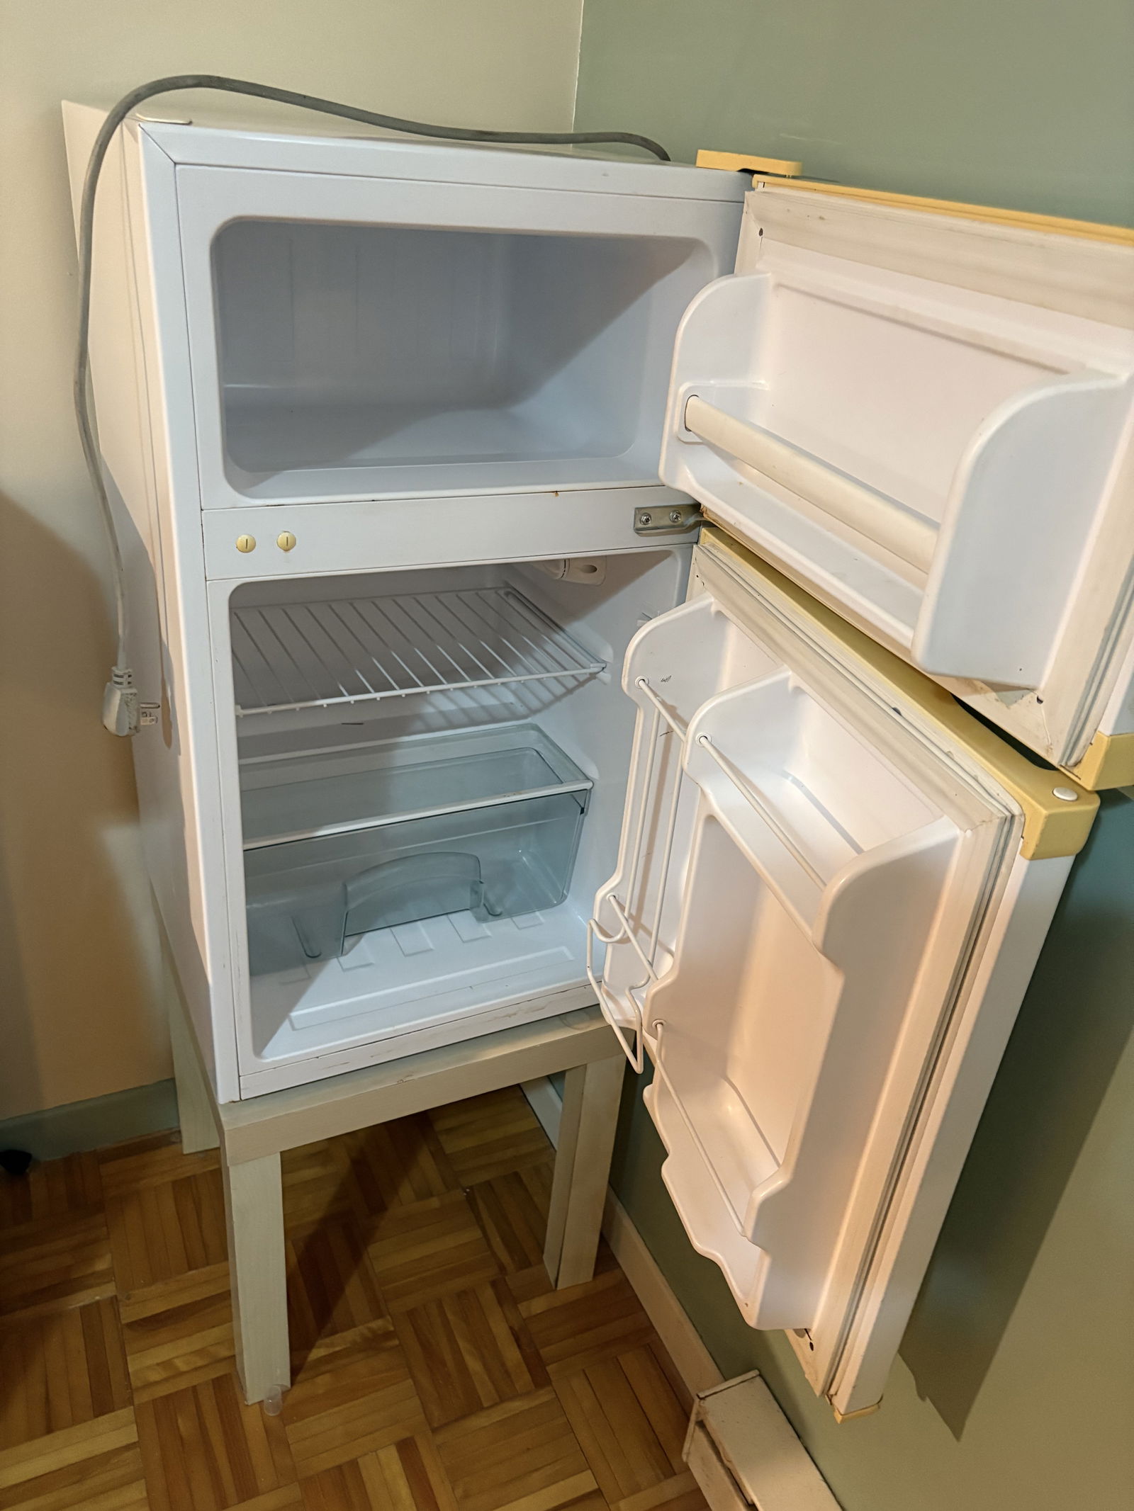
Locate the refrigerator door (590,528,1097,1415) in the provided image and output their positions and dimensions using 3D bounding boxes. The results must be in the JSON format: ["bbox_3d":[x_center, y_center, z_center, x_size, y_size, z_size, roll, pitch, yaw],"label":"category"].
[{"bbox_3d":[0.139,0.168,0.963,0.145,0.580,0.485,-4,30,-18],"label":"refrigerator door"}]

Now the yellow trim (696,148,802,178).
[{"bbox_3d":[0.141,-0.464,0.888,0.038,0.015,0.092,-9,32,-26],"label":"yellow trim"}]

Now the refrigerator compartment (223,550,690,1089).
[{"bbox_3d":[-0.180,-0.019,1.222,0.430,0.520,0.350,-9,32,-26],"label":"refrigerator compartment"}]

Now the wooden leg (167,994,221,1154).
[{"bbox_3d":[-0.509,0.378,1.542,0.051,0.390,0.051,-9,32,-25],"label":"wooden leg"}]

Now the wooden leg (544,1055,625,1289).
[{"bbox_3d":[0.018,0.505,1.405,0.051,0.390,0.051,-9,32,-25],"label":"wooden leg"}]

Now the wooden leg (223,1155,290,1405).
[{"bbox_3d":[-0.337,0.560,1.238,0.051,0.390,0.051,-9,32,-25],"label":"wooden leg"}]

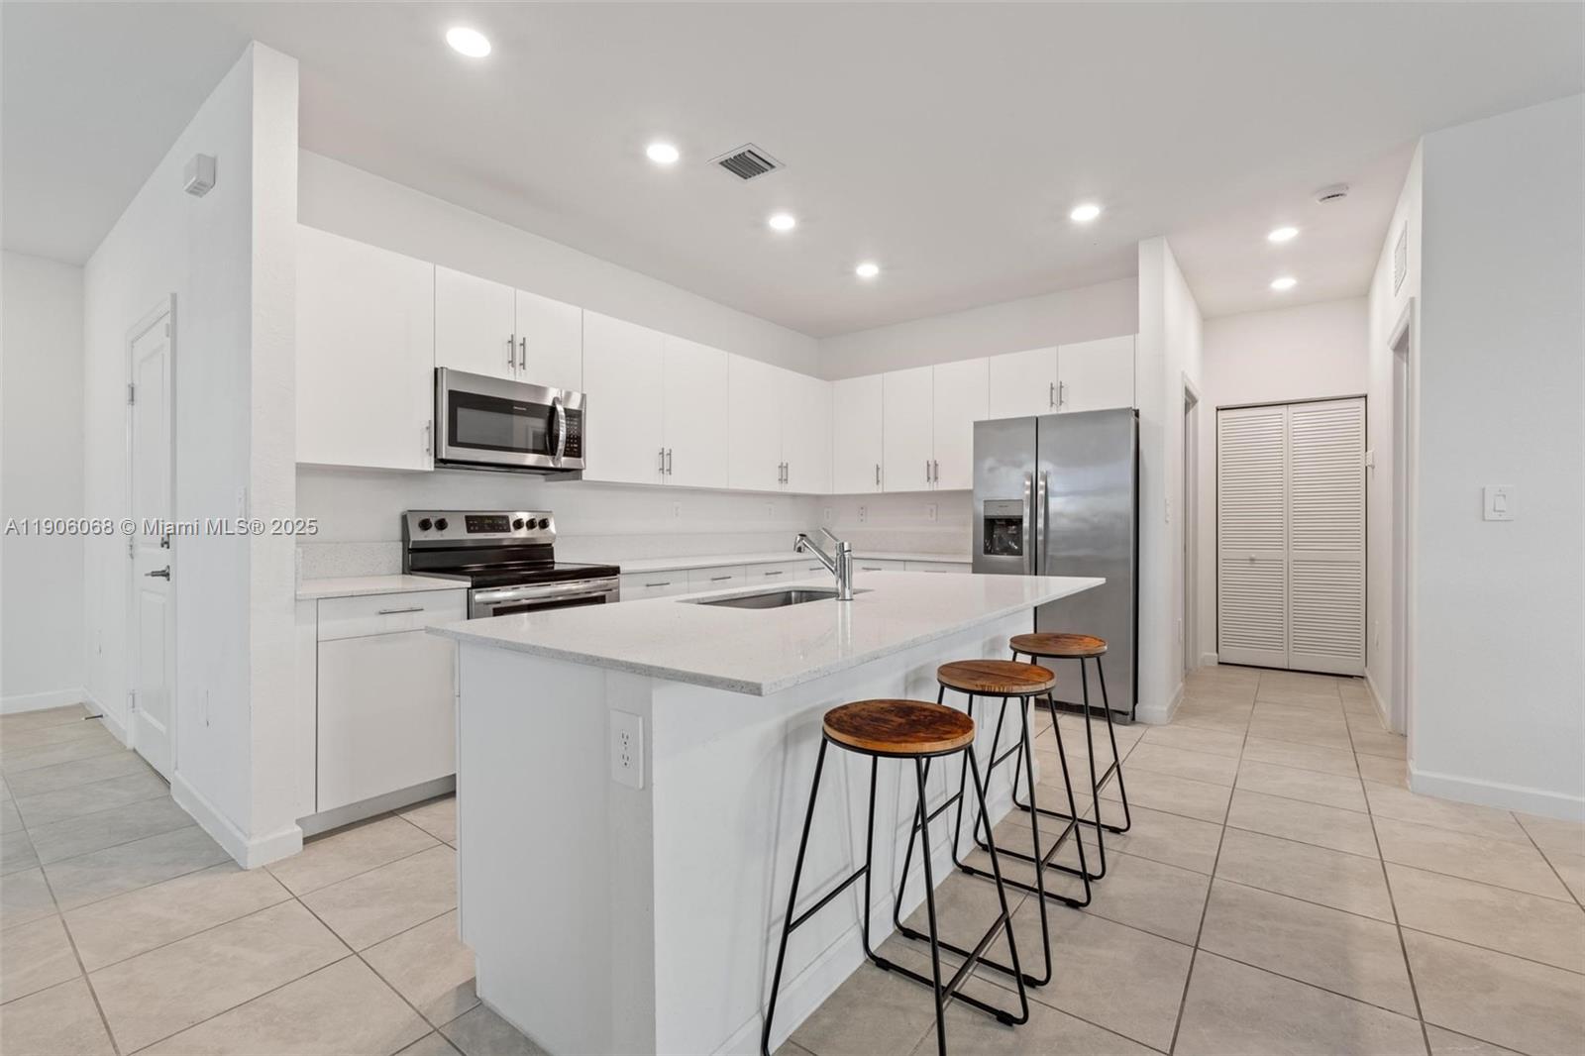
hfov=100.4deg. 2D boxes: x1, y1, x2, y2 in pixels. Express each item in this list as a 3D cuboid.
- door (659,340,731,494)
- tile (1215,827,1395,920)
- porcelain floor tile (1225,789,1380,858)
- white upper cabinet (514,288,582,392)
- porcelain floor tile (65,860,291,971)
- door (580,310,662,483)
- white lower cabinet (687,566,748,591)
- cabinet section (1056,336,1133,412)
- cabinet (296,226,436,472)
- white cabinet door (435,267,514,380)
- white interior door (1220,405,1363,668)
[{"bbox_3d":[-0.613,-0.721,4.232,0.024,0.916,0.572,0,1,37],"label":"door"},{"bbox_3d":[1.661,1.120,2.161,0.445,0.010,0.445,0,0,37],"label":"tile"},{"bbox_3d":[1.953,1.133,2.545,0.442,0.010,0.450,0,1,37],"label":"porcelain floor tile"},{"bbox_3d":[-1.369,-0.945,3.485,0.336,0.456,0.382,0,1,37],"label":"white upper cabinet"},{"bbox_3d":[-1.840,1.131,1.980,0.445,0.010,0.445,0,0,37],"label":"porcelain floor tile"},{"bbox_3d":[-0.958,-0.714,3.763,0.022,0.914,0.573,0,0,37],"label":"door"},{"bbox_3d":[-0.680,0.676,4.153,0.604,0.879,0.505,0,0,37],"label":"white lower cabinet"},{"bbox_3d":[1.913,-0.951,4.151,0.455,0.454,0.024,0,1,37],"label":"cabinet section"},{"bbox_3d":[-1.873,-0.704,2.805,0.327,0.914,0.534,0,0,37],"label":"cabinet"},{"bbox_3d":[-1.476,-0.941,3.078,0.022,0.447,0.382,0,0,37],"label":"white cabinet door"},{"bbox_3d":[3.795,0.071,5.058,0.885,2.002,0.035,0,0,37],"label":"white interior door"}]

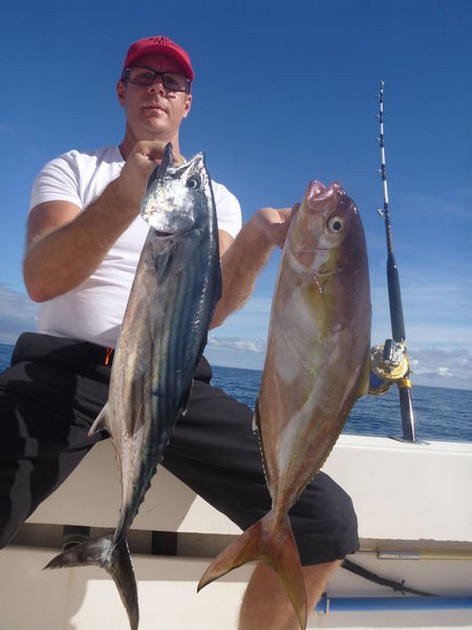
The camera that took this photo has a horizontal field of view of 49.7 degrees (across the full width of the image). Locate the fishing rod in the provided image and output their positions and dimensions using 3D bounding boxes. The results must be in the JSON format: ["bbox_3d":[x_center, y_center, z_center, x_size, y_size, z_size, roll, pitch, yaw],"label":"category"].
[{"bbox_3d":[0.519,-0.291,1.802,0.140,1.680,0.130,8,-29,-4],"label":"fishing rod"}]

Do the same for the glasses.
[{"bbox_3d":[-0.196,-0.537,1.216,0.145,0.046,0.140,3,4,-16],"label":"glasses"}]

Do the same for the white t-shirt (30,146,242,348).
[{"bbox_3d":[-0.239,-0.162,1.224,0.510,0.530,0.280,7,-2,-16],"label":"white t-shirt"}]

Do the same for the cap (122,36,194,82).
[{"bbox_3d":[-0.188,-0.609,1.228,0.175,0.145,0.270,3,4,-16],"label":"cap"}]

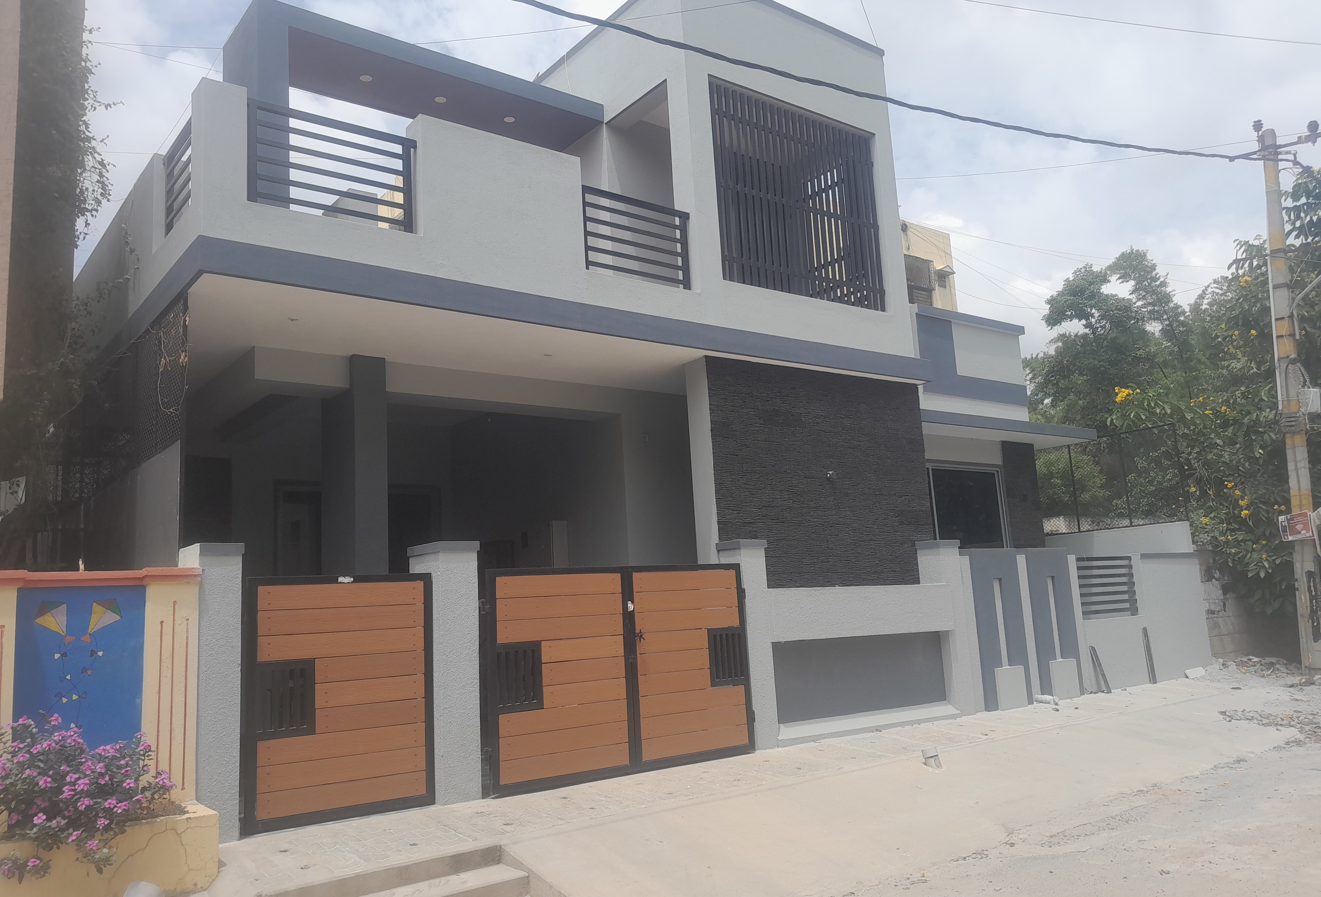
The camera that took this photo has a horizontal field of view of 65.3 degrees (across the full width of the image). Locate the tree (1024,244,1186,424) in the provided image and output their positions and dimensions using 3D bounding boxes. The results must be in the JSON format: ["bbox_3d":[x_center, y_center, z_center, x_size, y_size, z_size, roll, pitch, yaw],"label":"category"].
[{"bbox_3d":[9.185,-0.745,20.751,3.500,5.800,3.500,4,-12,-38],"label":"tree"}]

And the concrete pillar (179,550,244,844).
[{"bbox_3d":[-2.630,1.405,6.013,0.255,1.677,0.420,4,-12,-38],"label":"concrete pillar"}]

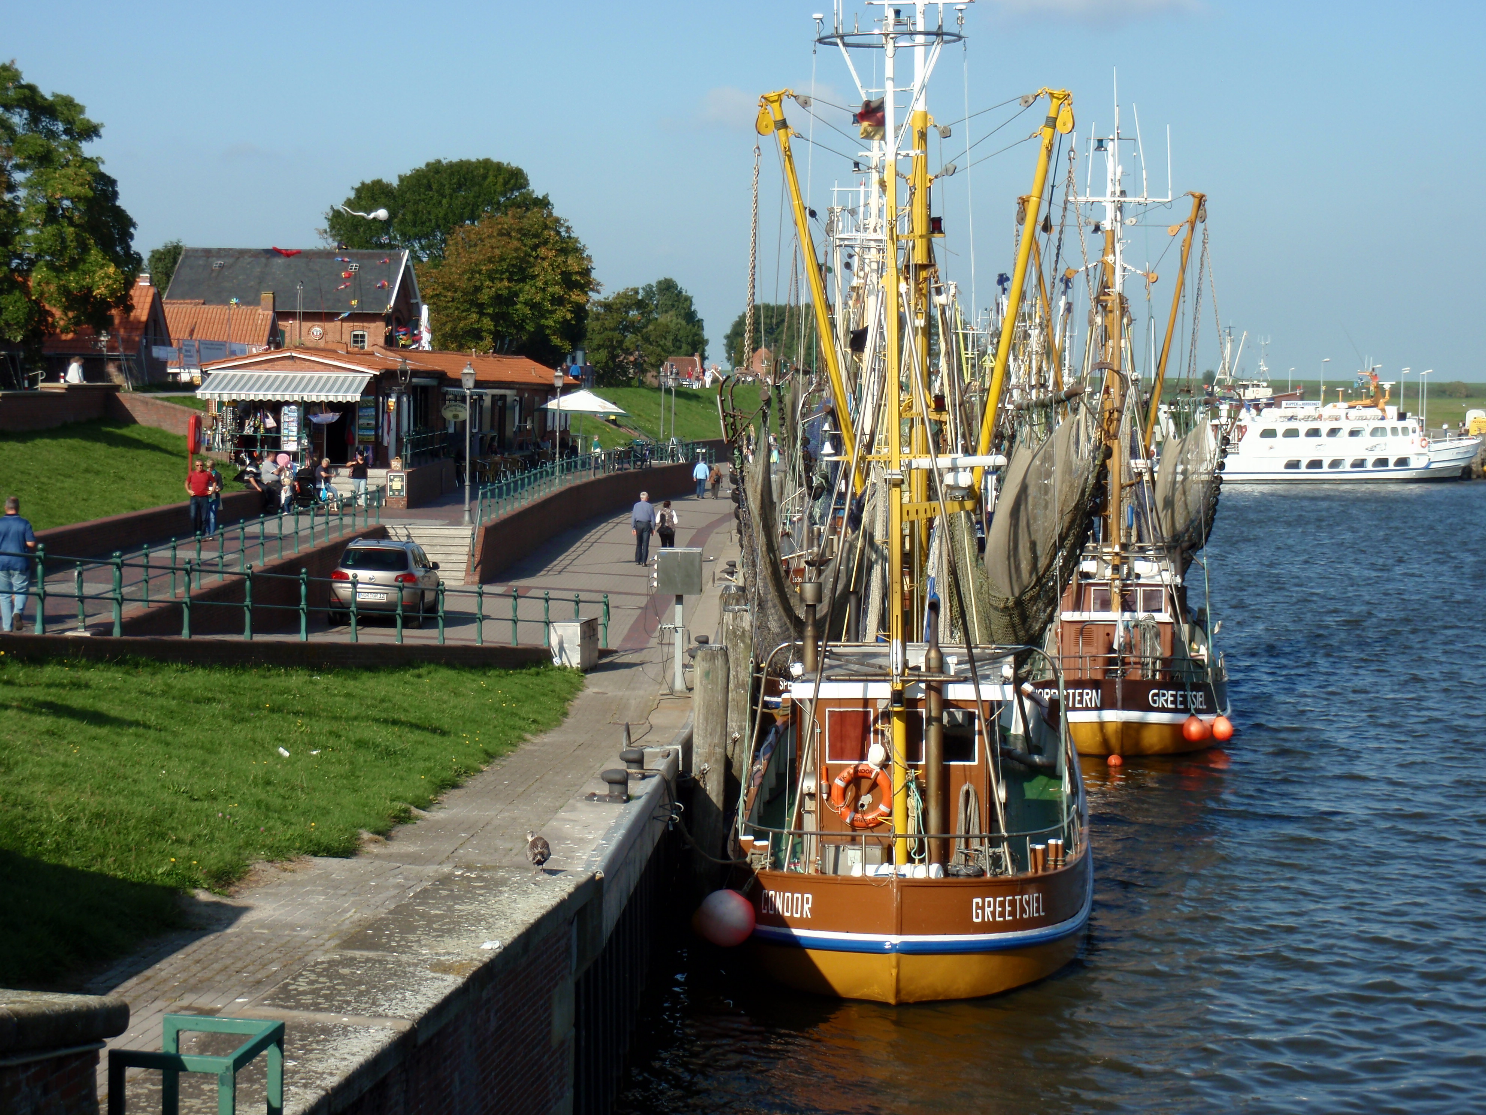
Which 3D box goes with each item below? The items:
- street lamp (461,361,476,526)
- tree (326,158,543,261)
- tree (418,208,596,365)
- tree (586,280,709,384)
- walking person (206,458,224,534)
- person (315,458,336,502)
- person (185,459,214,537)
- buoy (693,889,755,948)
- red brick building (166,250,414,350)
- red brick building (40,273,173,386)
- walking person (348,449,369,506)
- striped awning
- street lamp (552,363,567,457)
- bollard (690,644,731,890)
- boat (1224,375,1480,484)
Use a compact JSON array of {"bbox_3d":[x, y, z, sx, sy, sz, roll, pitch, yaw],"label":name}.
[{"bbox_3d":[-6.926,-2.907,76.000,0.400,4.100,0.400,0,3,-2],"label":"street lamp"},{"bbox_3d":[-23.176,-21.036,228.548,16.600,18.300,15.500,1,3,0],"label":"tree"},{"bbox_3d":[-14.874,-15.789,188.362,11.200,12.100,11.000,1,3,0],"label":"tree"},{"bbox_3d":[-9.059,-19.945,278.353,11.200,11.790,10.500,1,3,0],"label":"tree"},{"bbox_3d":[-11.605,-1.263,65.800,0.520,1.750,0.380,0,3,-2],"label":"walking person"},{"bbox_3d":[-11.997,-2.189,86.500,0.680,1.330,0.520,2,4,22],"label":"person"},{"bbox_3d":[-12.073,-1.294,66.753,0.620,1.760,0.360,1,3,0],"label":"person"},{"bbox_3d":[-0.216,4.199,35.000,0.700,0.700,0.700,1,3,0],"label":"buoy"},{"bbox_3d":[-24.390,-12.639,163.842,12.440,8.250,8.400,1,3,5],"label":"red brick building"},{"bbox_3d":[-34.018,-11.083,153.000,7.800,6.300,6.500,0,3,-2],"label":"red brick building"},{"bbox_3d":[-10.921,-2.249,85.348,0.530,1.620,0.360,2,4,14],"label":"walking person"},{"bbox_3d":[-13.427,-5.005,88.100,4.880,0.870,1.800,1,3,3],"label":"striped awning"},{"bbox_3d":[-6.108,-4.343,99.619,0.370,3.990,0.370,1,3,0],"label":"street lamp"},{"bbox_3d":[-0.414,2.810,39.000,0.440,3.400,0.440,1,3,0],"label":"bollard"},{"bbox_3d":[46.496,-9.995,231.000,22.400,8.500,5.600,0,3,-12],"label":"boat"}]

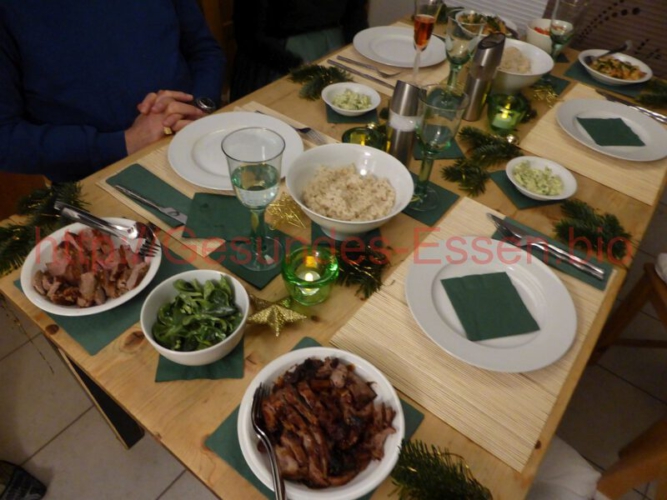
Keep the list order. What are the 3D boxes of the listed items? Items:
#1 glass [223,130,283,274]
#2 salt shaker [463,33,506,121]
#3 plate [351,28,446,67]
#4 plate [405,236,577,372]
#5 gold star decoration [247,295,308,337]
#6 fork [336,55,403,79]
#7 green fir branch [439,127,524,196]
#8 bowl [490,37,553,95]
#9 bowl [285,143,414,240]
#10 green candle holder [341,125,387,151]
[{"bbox_3d":[-0.117,-0.071,0.743,0.084,0.222,0.084,7,46,0],"label":"glass"},{"bbox_3d":[0.354,-0.406,1.141,0.052,0.197,0.052,30,52,23],"label":"salt shaker"},{"bbox_3d":[0.196,-0.600,1.432,0.276,0.021,0.276,2,47,-2],"label":"plate"},{"bbox_3d":[0.254,0.080,0.780,0.272,0.023,0.272,3,46,-3],"label":"plate"},{"bbox_3d":[-0.092,0.097,0.754,0.093,0.024,0.088,-6,47,-9],"label":"gold star decoration"},{"bbox_3d":[0.103,-0.519,1.347,0.199,0.018,0.025,19,48,13],"label":"fork"},{"bbox_3d":[0.306,-0.204,1.054,0.145,0.042,0.235,31,52,22],"label":"green fir branch"},{"bbox_3d":[0.452,-0.465,1.266,0.216,0.097,0.216,2,47,-3],"label":"bowl"},{"bbox_3d":[0.026,-0.089,0.861,0.217,0.100,0.217,3,46,-3],"label":"bowl"},{"bbox_3d":[0.060,-0.214,1.033,0.088,0.060,0.088,2,47,-3],"label":"green candle holder"}]

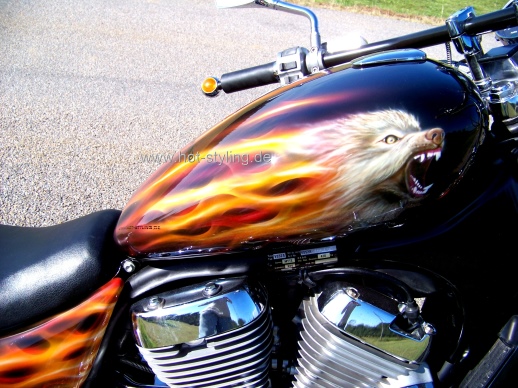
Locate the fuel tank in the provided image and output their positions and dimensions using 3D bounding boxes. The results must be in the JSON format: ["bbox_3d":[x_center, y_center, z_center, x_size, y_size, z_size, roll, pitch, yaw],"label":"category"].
[{"bbox_3d":[0.060,-0.065,0.800,0.565,0.245,0.285,-5,26,3],"label":"fuel tank"}]

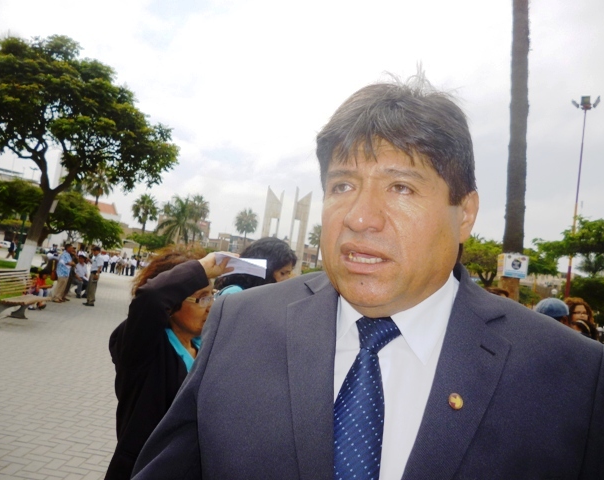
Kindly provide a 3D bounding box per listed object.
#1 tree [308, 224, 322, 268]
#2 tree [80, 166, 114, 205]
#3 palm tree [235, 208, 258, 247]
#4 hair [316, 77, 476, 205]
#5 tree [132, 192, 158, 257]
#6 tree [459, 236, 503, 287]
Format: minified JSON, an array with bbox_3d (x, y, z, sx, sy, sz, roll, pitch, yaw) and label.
[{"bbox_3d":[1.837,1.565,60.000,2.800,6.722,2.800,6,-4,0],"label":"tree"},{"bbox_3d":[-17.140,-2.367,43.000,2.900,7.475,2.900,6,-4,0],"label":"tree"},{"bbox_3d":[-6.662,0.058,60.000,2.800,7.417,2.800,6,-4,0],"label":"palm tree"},{"bbox_3d":[0.111,-0.114,0.610,0.185,0.175,0.205,4,-5,31],"label":"hair"},{"bbox_3d":[-15.985,-0.954,52.000,2.600,7.634,2.600,6,-4,0],"label":"tree"},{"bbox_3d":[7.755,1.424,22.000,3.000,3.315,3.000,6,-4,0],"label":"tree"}]

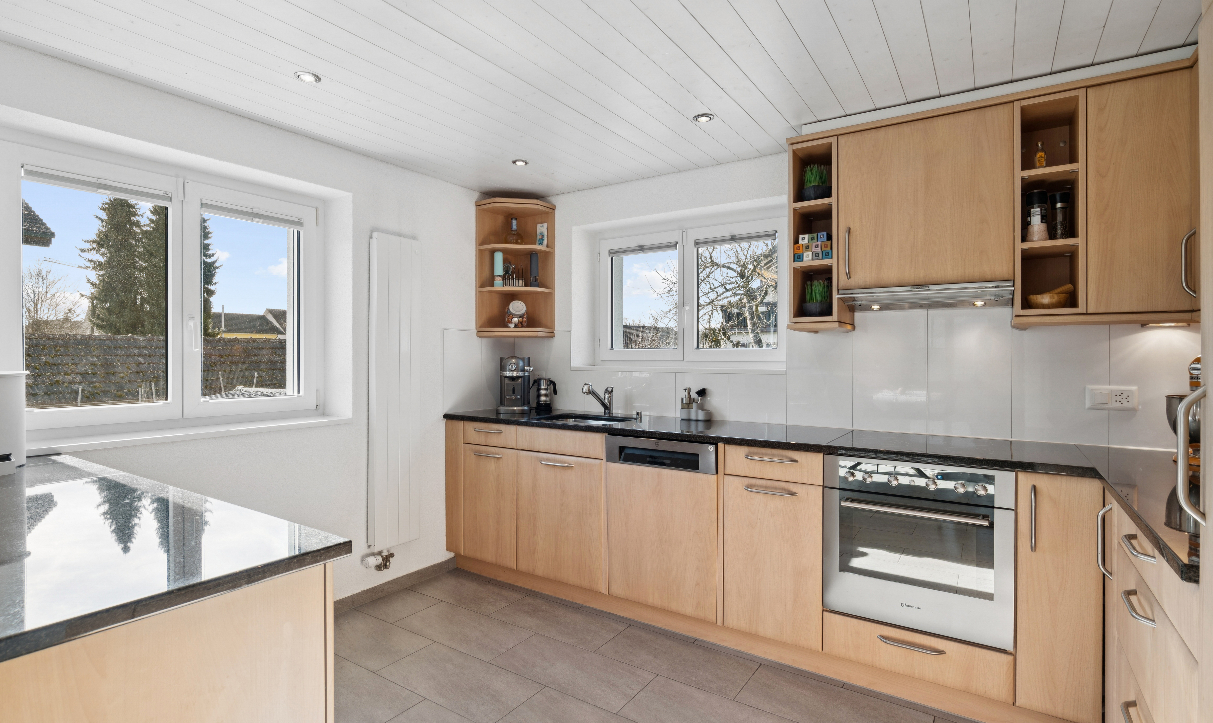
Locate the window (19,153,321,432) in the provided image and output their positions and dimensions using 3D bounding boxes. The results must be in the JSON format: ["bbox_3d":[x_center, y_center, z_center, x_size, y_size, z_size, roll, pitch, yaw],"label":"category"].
[{"bbox_3d":[-1.814,-0.274,2.466,0.080,1.100,1.210,0,0,33],"label":"window"}]

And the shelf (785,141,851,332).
[{"bbox_3d":[0.945,-0.528,2.502,0.199,0.788,0.358,0,0,33],"label":"shelf"}]

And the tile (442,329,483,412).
[{"bbox_3d":[-0.856,0.059,3.424,0.010,0.485,0.300,0,0,33],"label":"tile"}]

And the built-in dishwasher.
[{"bbox_3d":[0.391,0.722,2.792,0.552,0.765,0.570,0,0,33],"label":"built-in dishwasher"}]

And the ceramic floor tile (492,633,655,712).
[{"bbox_3d":[-0.137,1.214,2.252,0.603,0.010,0.298,0,0,33],"label":"ceramic floor tile"}]

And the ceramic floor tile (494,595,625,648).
[{"bbox_3d":[-0.224,1.214,2.667,0.603,0.010,0.298,0,0,33],"label":"ceramic floor tile"}]

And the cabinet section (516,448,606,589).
[{"bbox_3d":[-0.089,0.785,3.114,0.551,0.633,0.570,0,0,33],"label":"cabinet section"}]

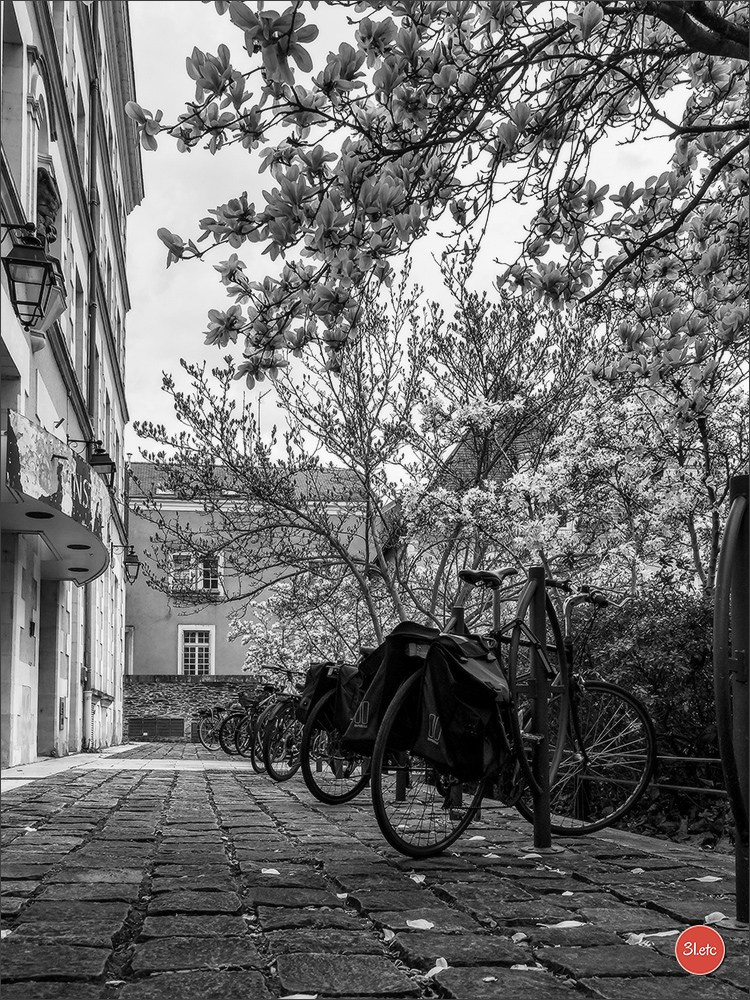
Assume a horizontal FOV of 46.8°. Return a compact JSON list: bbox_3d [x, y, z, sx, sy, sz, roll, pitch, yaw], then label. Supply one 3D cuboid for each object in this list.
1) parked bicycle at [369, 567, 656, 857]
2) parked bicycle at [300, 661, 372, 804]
[{"bbox_3d":[0.579,0.851,3.570,0.600,1.120,1.740,-12,-17,43],"label":"parked bicycle"},{"bbox_3d":[0.146,1.374,5.400,0.580,1.060,1.740,-10,-15,39],"label":"parked bicycle"}]

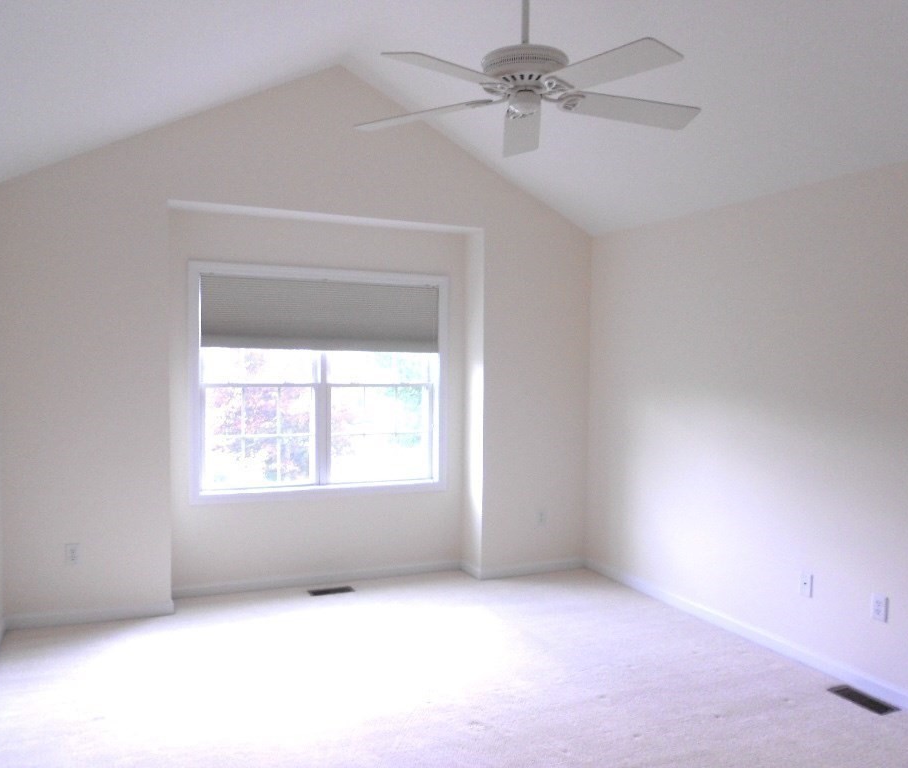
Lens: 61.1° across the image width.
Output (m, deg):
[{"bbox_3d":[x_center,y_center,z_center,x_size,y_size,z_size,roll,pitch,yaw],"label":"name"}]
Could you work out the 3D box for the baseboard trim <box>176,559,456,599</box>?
[{"bbox_3d":[-0.850,1.307,5.148,1.993,0.075,0.022,0,2,-24],"label":"baseboard trim"}]

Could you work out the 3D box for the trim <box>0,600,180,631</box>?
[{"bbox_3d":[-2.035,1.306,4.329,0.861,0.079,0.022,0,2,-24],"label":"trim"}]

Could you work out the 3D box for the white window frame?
[{"bbox_3d":[-0.846,0.001,5.121,1.739,1.514,0.101,0,2,-24],"label":"white window frame"}]

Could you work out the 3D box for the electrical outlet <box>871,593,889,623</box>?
[{"bbox_3d":[1.922,1.015,3.480,0.010,0.114,0.070,0,2,-24],"label":"electrical outlet"}]

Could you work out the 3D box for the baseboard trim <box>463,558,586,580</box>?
[{"bbox_3d":[0.510,1.314,5.600,0.877,0.072,0.289,0,2,-24],"label":"baseboard trim"}]

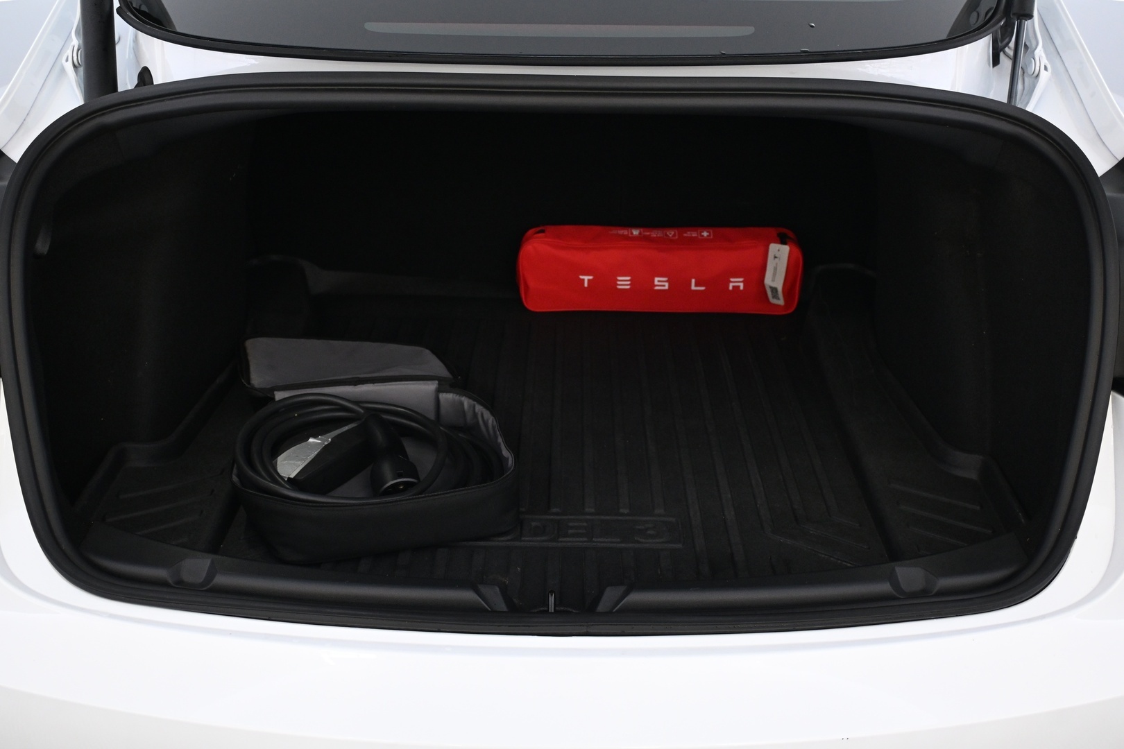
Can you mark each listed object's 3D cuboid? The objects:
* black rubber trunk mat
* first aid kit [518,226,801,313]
[{"bbox_3d":[-0.006,0.015,1.779,1.087,0.073,0.961,1,25,0],"label":"black rubber trunk mat"},{"bbox_3d":[0.162,-0.175,2.135,0.470,0.126,0.087,1,25,0],"label":"first aid kit"}]

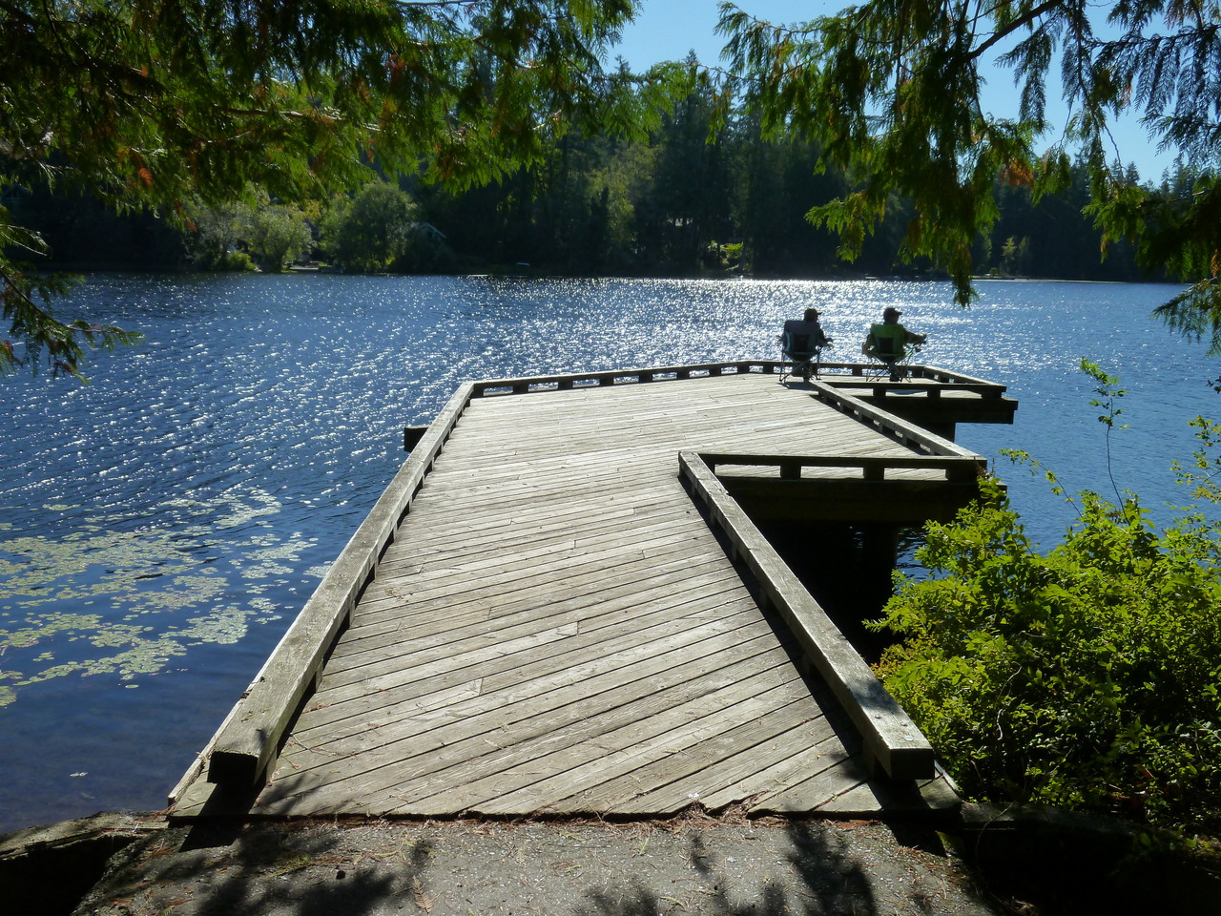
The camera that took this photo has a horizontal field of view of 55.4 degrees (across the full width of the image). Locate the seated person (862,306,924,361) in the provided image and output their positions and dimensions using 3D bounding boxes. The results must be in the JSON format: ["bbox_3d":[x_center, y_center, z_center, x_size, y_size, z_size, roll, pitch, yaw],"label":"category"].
[{"bbox_3d":[4.288,-1.702,17.469,0.820,1.150,0.800,6,11,26],"label":"seated person"}]

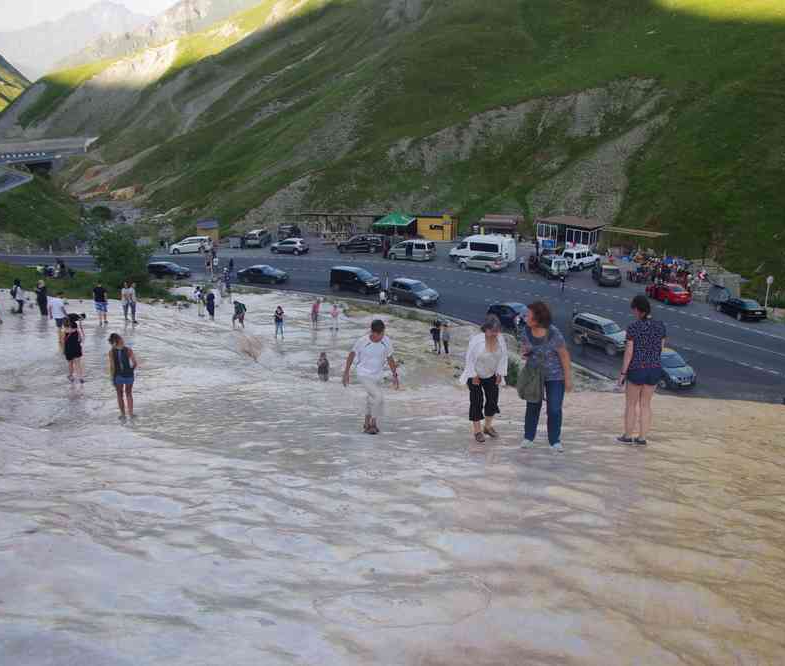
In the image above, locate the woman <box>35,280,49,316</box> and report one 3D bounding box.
[{"bbox_3d":[-15.757,-1.540,33.592,0.380,1.680,0.450,-4,19,-9],"label":"woman"}]

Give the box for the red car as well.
[{"bbox_3d":[23.912,-3.563,64.910,1.780,1.450,4.500,-6,20,-15],"label":"red car"}]

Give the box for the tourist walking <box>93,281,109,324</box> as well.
[{"bbox_3d":[-11.272,-1.142,29.000,0.520,1.720,0.360,-4,16,-16],"label":"tourist walking"}]

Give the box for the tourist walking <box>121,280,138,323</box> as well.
[{"bbox_3d":[-10.454,-1.239,29.836,0.520,1.680,0.380,-2,13,-8],"label":"tourist walking"}]

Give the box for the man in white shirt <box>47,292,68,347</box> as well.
[{"bbox_3d":[-10.346,-0.408,23.138,0.480,1.700,0.520,-11,17,-39],"label":"man in white shirt"}]

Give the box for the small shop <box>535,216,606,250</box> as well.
[{"bbox_3d":[19.607,-10.918,83.306,6.900,3.500,3.300,17,26,42],"label":"small shop"}]

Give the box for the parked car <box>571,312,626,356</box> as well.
[{"bbox_3d":[13.671,0.084,48.570,1.840,1.820,4.600,-13,20,-41],"label":"parked car"}]

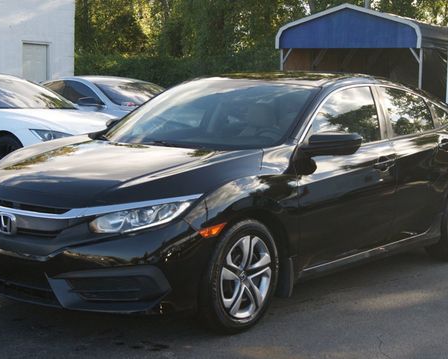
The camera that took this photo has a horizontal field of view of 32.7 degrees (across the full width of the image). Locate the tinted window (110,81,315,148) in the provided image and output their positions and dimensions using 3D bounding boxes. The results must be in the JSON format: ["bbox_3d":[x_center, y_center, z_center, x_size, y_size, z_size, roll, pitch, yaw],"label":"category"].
[{"bbox_3d":[-0.075,-0.450,5.018,1.400,0.170,0.900,6,36,41],"label":"tinted window"}]

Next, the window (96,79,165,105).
[{"bbox_3d":[-1.403,-1.355,12.100,1.400,0.170,0.950,-5,37,-43],"label":"window"}]

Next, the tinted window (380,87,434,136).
[{"bbox_3d":[1.339,-0.492,5.570,0.070,0.400,0.740,-28,-15,39],"label":"tinted window"}]

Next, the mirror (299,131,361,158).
[{"bbox_3d":[0.606,-0.218,4.409,0.250,0.160,0.210,6,8,41],"label":"mirror"}]

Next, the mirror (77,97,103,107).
[{"bbox_3d":[-1.991,-1.155,11.300,0.260,0.150,0.190,-5,8,-43],"label":"mirror"}]

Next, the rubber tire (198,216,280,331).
[{"bbox_3d":[0.042,0.511,4.093,0.220,0.640,0.640,6,8,37],"label":"rubber tire"}]

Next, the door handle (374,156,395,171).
[{"bbox_3d":[1.082,-0.115,5.042,0.060,0.065,0.240,6,8,41],"label":"door handle"}]

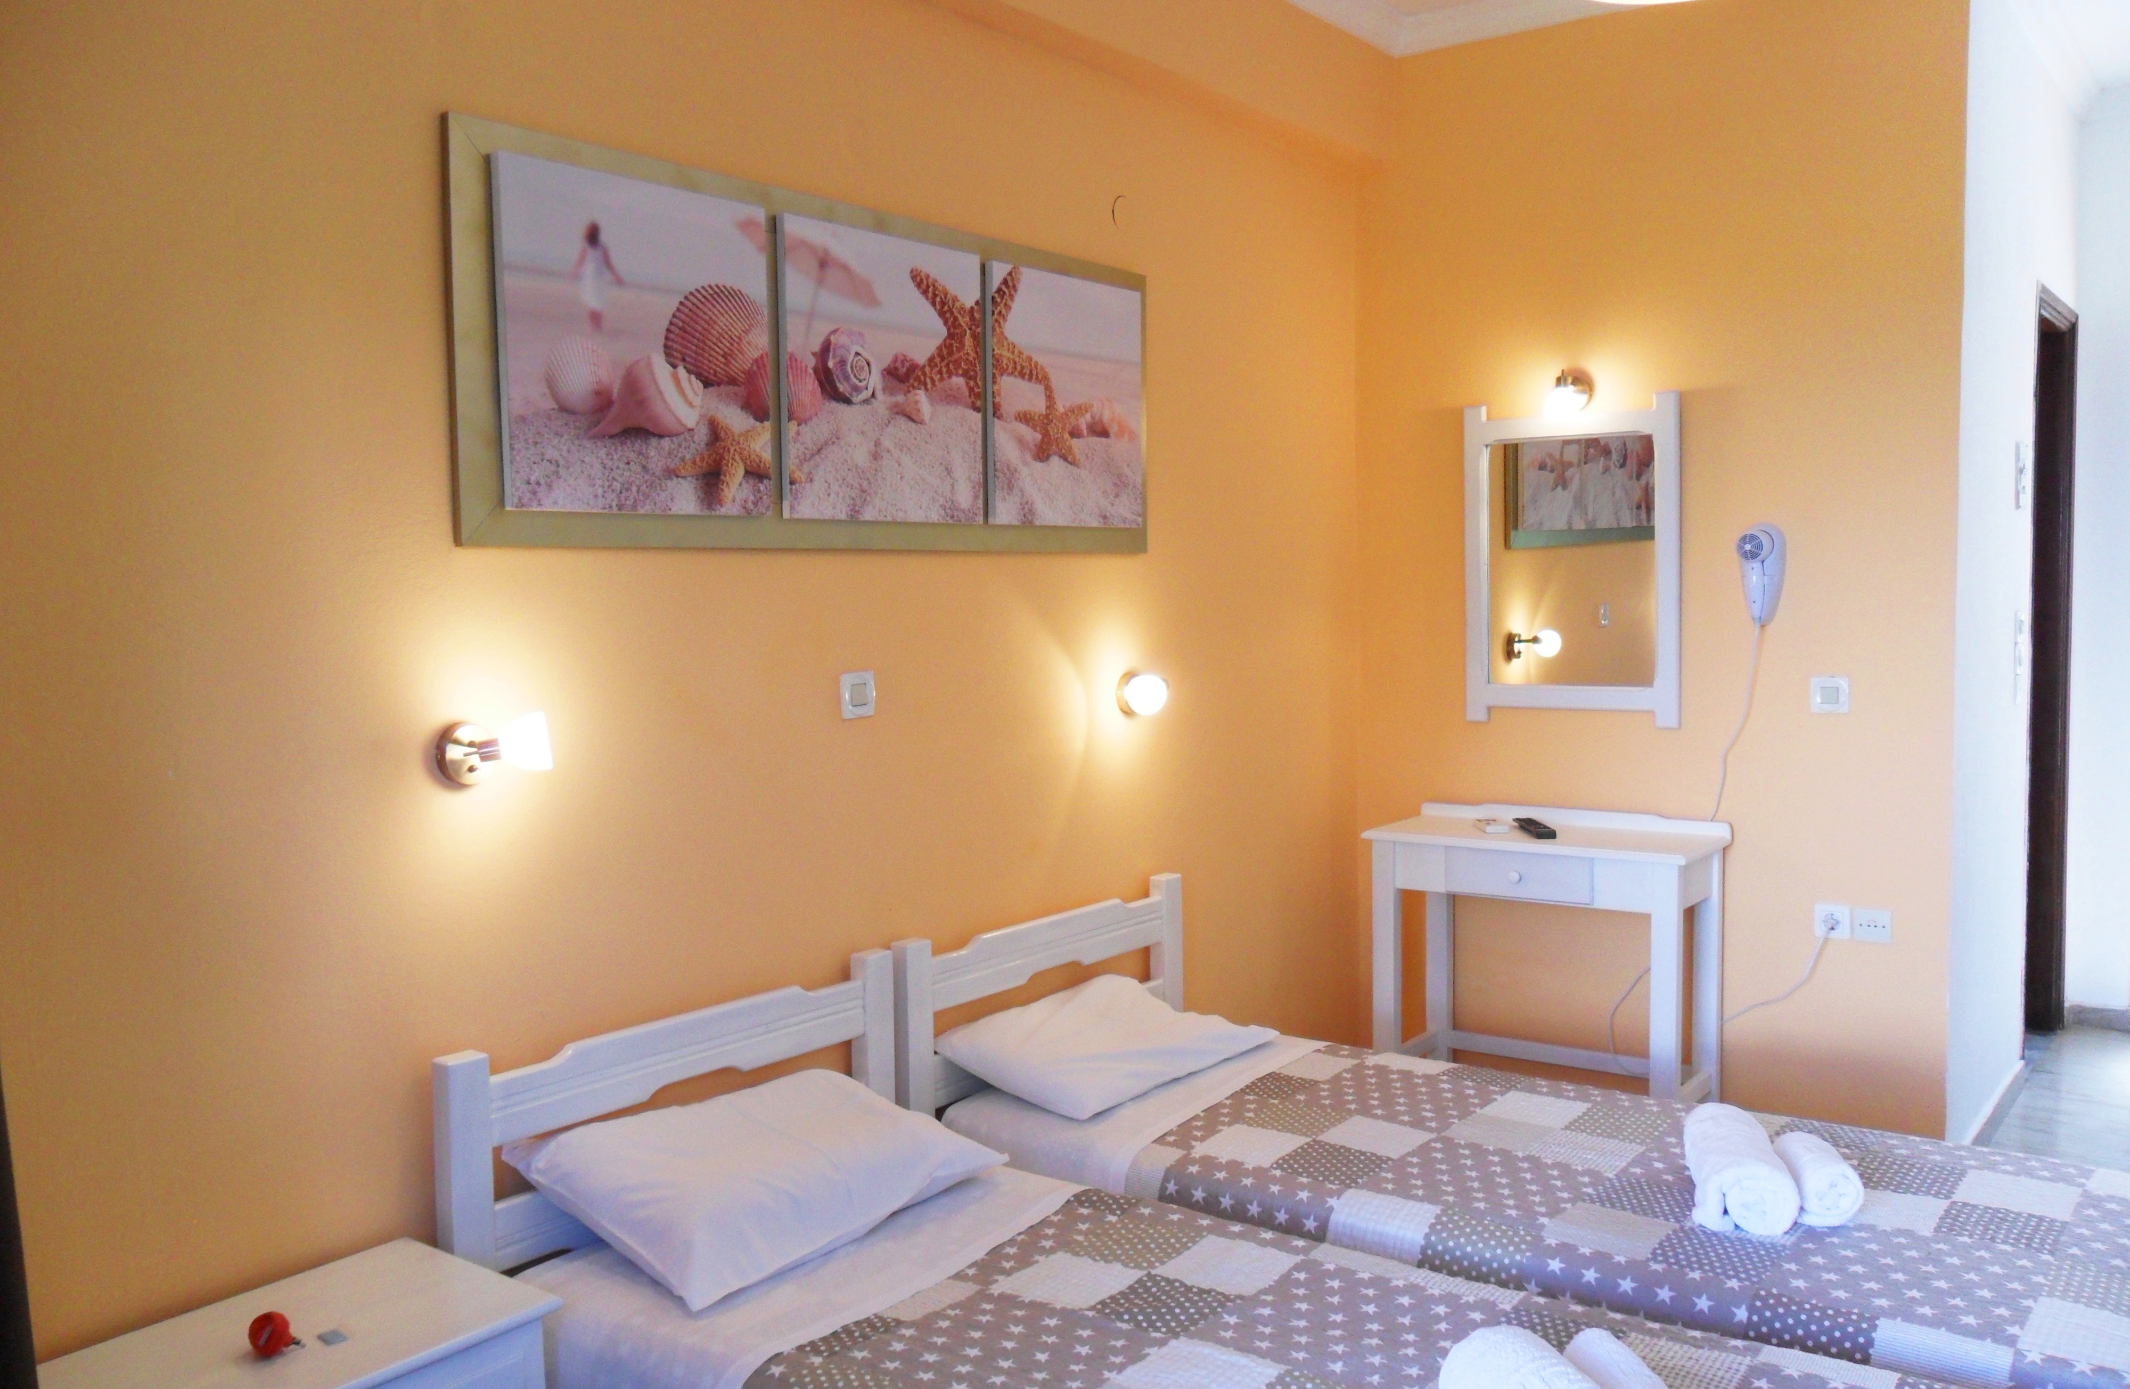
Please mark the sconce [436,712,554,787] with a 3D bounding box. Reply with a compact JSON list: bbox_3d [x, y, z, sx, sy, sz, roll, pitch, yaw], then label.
[{"bbox_3d":[-0.809,0.087,2.417,0.136,0.099,0.141,2,5,38],"label":"sconce"}]

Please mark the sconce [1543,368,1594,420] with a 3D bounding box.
[{"bbox_3d":[1.222,-0.745,4.104,0.110,0.117,0.147,2,5,38],"label":"sconce"}]

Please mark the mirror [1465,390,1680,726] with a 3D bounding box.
[{"bbox_3d":[1.265,-0.331,4.177,0.552,0.814,0.030,2,5,38],"label":"mirror"}]

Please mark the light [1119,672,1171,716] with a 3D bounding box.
[{"bbox_3d":[0.183,0.004,3.665,0.139,0.099,0.161,2,5,38],"label":"light"}]

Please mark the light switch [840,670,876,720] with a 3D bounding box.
[{"bbox_3d":[-0.378,0.001,3.060,0.012,0.081,0.086,2,5,38],"label":"light switch"}]

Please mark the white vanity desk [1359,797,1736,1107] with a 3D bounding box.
[{"bbox_3d":[1.170,0.701,4.108,0.801,0.792,0.363,2,5,38],"label":"white vanity desk"}]

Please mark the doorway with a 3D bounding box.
[{"bbox_3d":[2.763,-0.039,4.744,0.136,2.125,0.744,2,5,38],"label":"doorway"}]

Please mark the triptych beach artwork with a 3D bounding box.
[{"bbox_3d":[-0.330,-0.577,3.053,0.042,0.513,1.604,2,5,38],"label":"triptych beach artwork"}]

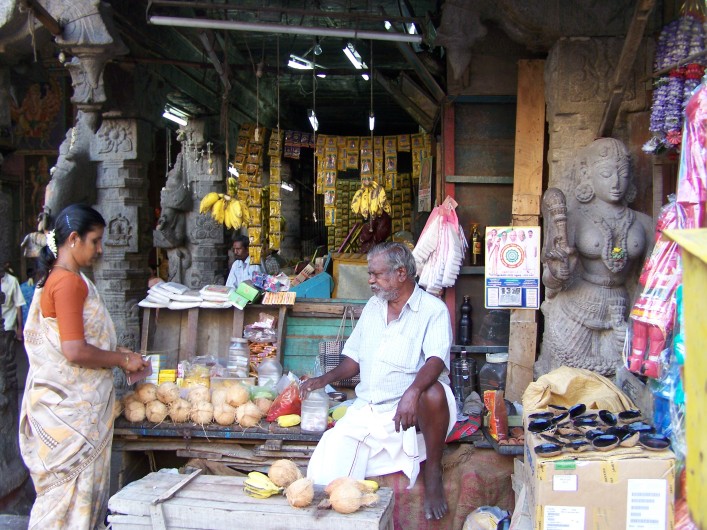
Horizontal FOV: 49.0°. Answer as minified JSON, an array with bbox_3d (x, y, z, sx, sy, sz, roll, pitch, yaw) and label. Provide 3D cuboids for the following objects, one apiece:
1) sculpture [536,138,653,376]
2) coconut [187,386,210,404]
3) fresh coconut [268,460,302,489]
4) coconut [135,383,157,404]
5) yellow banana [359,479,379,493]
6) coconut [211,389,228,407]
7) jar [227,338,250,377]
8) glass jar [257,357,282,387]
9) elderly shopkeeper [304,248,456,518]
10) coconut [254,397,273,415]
[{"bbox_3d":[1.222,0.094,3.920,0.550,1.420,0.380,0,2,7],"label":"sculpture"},{"bbox_3d":[-0.689,0.590,3.481,0.100,0.100,0.100,0,5,0],"label":"coconut"},{"bbox_3d":[-0.244,0.745,2.781,0.118,0.103,0.103,0,5,0],"label":"fresh coconut"},{"bbox_3d":[-0.929,0.577,3.481,0.100,0.098,0.098,0,5,0],"label":"coconut"},{"bbox_3d":[0.037,0.820,2.880,0.120,0.042,0.045,-1,2,-6],"label":"yellow banana"},{"bbox_3d":[-0.649,0.656,3.800,0.102,0.105,0.102,0,2,7],"label":"coconut"},{"bbox_3d":[-0.600,0.488,4.030,0.115,0.225,0.115,0,2,0],"label":"jar"},{"bbox_3d":[-0.398,0.543,3.680,0.120,0.200,0.120,0,1,0],"label":"glass jar"},{"bbox_3d":[0.140,0.409,3.202,0.727,0.981,0.776,3,5,30],"label":"elderly shopkeeper"},{"bbox_3d":[-0.399,0.627,3.440,0.096,0.096,0.096,0,5,0],"label":"coconut"}]

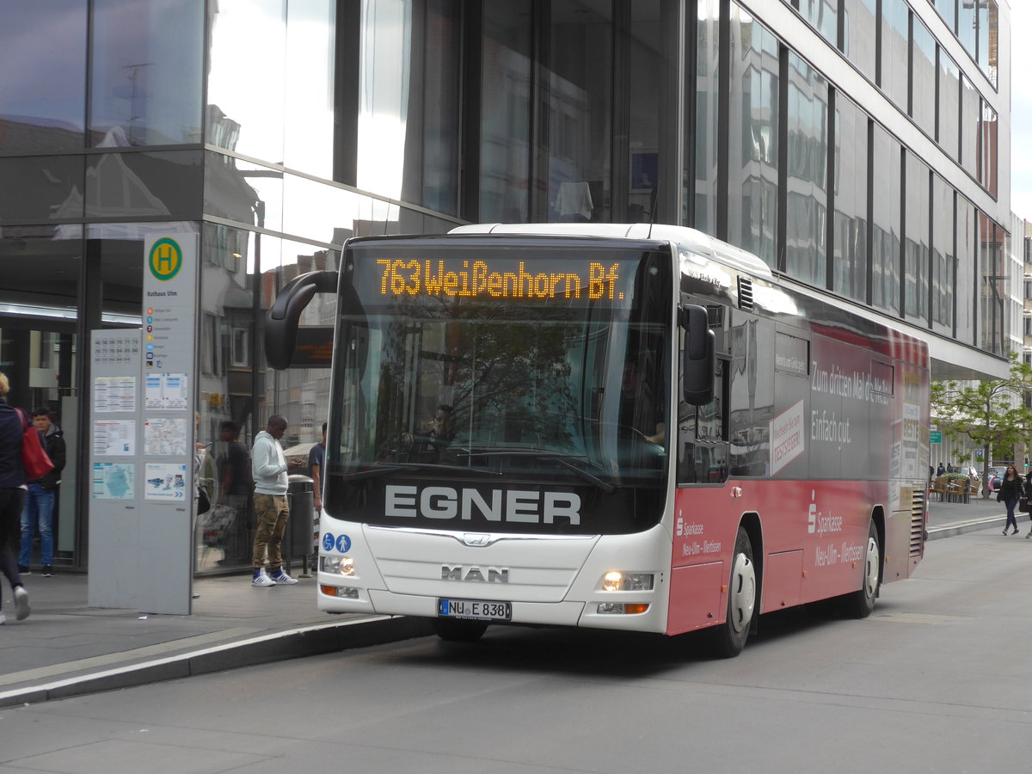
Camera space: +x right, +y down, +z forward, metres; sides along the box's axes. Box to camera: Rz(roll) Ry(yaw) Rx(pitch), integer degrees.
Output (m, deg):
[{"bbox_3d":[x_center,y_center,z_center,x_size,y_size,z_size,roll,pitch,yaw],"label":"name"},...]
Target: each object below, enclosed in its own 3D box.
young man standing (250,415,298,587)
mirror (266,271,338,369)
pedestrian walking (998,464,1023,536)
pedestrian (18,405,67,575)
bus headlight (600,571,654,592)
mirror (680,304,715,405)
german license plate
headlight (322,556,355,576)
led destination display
[{"bbox_3d":[-2.475,1.161,24.300,0.420,1.735,0.450,0,-2,21],"label":"young man standing"},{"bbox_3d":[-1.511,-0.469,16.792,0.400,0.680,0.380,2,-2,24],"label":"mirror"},{"bbox_3d":[11.932,2.726,57.500,0.540,1.680,0.450,0,-2,27],"label":"pedestrian walking"},{"bbox_3d":[-5.095,1.126,25.600,0.520,1.790,0.350,0,-2,6],"label":"pedestrian"},{"bbox_3d":[0.749,1.300,15.912,0.320,0.125,0.170,2,-2,10],"label":"bus headlight"},{"bbox_3d":[1.217,-0.217,16.030,0.205,0.665,0.170,2,-2,10],"label":"mirror"},{"bbox_3d":[-0.278,1.507,16.137,0.525,0.117,0.020,2,-2,18],"label":"german license plate"},{"bbox_3d":[-1.237,1.246,16.568,0.320,0.125,0.170,2,-2,26],"label":"headlight"},{"bbox_3d":[-0.117,-0.746,16.618,1.820,0.265,0.080,2,-2,18],"label":"led destination display"}]

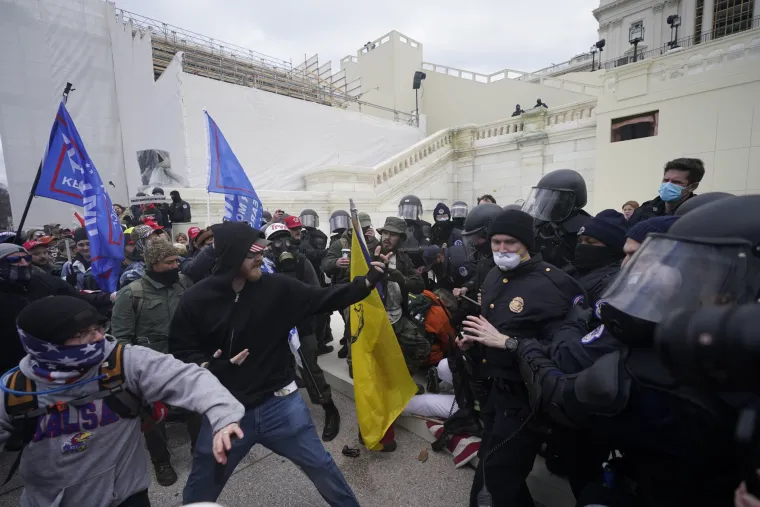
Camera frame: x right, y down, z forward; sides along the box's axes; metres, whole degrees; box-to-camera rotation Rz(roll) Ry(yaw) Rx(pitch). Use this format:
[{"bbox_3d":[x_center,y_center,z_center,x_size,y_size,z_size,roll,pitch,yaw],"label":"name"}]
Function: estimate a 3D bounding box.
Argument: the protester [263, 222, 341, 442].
[{"bbox_3d":[-0.725,0.656,3.080,0.700,1.860,0.580,-3,6,-9],"label":"protester"}]

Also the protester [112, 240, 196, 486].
[{"bbox_3d":[-1.720,0.782,2.600,0.420,1.770,0.600,4,8,41],"label":"protester"}]

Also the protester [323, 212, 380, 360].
[{"bbox_3d":[-0.356,0.373,4.220,0.660,1.770,0.480,-4,7,-23],"label":"protester"}]

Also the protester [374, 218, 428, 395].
[{"bbox_3d":[0.187,0.481,3.420,0.600,1.700,0.550,0,7,18],"label":"protester"}]

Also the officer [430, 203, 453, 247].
[{"bbox_3d":[0.856,0.255,4.700,0.570,1.830,0.420,0,6,13],"label":"officer"}]

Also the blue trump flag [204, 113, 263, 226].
[{"bbox_3d":[-1.615,-0.888,3.750,0.600,1.360,0.320,-4,7,-22],"label":"blue trump flag"}]

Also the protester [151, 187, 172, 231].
[{"bbox_3d":[-5.026,-0.601,7.700,0.550,1.780,0.400,-5,7,-26],"label":"protester"}]

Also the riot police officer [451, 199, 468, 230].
[{"bbox_3d":[1.271,0.151,5.400,0.580,1.860,0.420,0,7,14],"label":"riot police officer"}]

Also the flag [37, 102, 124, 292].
[{"bbox_3d":[-2.518,-0.481,2.850,0.600,1.520,0.340,-6,8,-37],"label":"flag"}]

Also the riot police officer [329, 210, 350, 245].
[{"bbox_3d":[-0.544,0.310,4.650,0.580,1.810,0.420,-3,6,-12],"label":"riot police officer"}]

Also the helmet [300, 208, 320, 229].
[{"bbox_3d":[-0.988,-0.497,4.800,0.270,0.280,0.320,-1,6,3],"label":"helmet"}]

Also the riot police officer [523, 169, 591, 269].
[{"bbox_3d":[1.144,0.475,2.050,0.480,1.900,0.600,-4,7,-20],"label":"riot police officer"}]

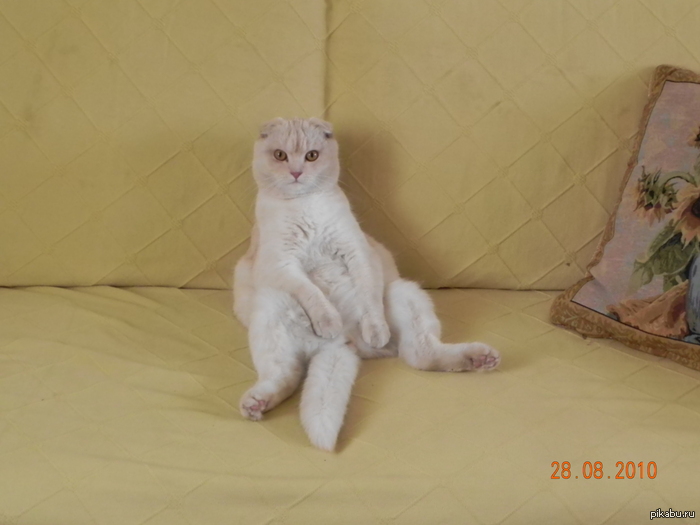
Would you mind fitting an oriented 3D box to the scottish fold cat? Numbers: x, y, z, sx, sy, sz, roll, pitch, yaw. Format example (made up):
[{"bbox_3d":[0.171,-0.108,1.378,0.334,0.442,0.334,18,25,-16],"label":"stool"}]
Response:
[{"bbox_3d":[0.018,-0.003,1.815,0.330,0.270,0.440,-1,23,-3],"label":"scottish fold cat"}]

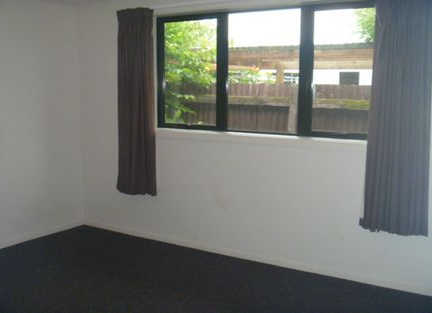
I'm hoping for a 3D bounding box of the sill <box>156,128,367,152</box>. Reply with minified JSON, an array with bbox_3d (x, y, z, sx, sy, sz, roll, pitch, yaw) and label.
[{"bbox_3d":[0.366,-0.145,3.998,2.087,0.075,0.166,5,9,29],"label":"sill"}]

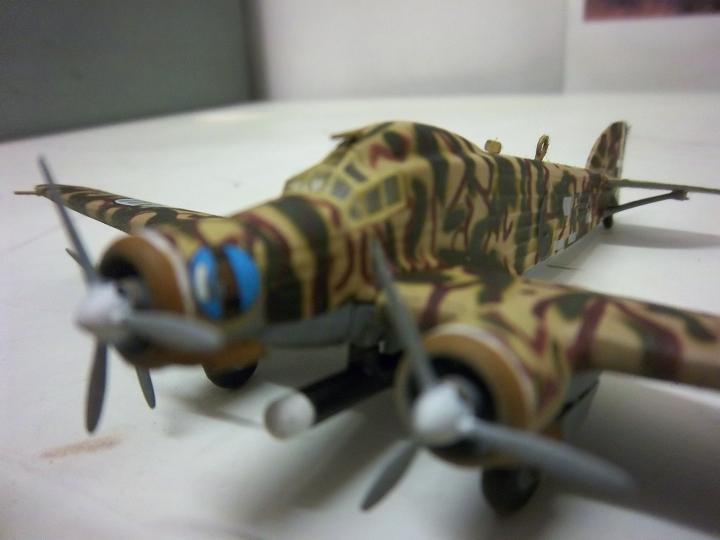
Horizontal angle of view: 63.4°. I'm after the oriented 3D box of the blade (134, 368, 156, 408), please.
[{"bbox_3d":[-0.042,0.018,0.111,0.003,0.017,0.002,-8,7,29],"label":"blade"}]

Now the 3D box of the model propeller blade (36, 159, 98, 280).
[{"bbox_3d":[-0.037,-0.007,0.072,0.002,0.017,0.003,-21,-10,-38],"label":"model propeller blade"}]

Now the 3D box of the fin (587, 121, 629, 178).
[{"bbox_3d":[0.092,-0.044,0.216,0.004,0.021,0.043,12,19,37],"label":"fin"}]

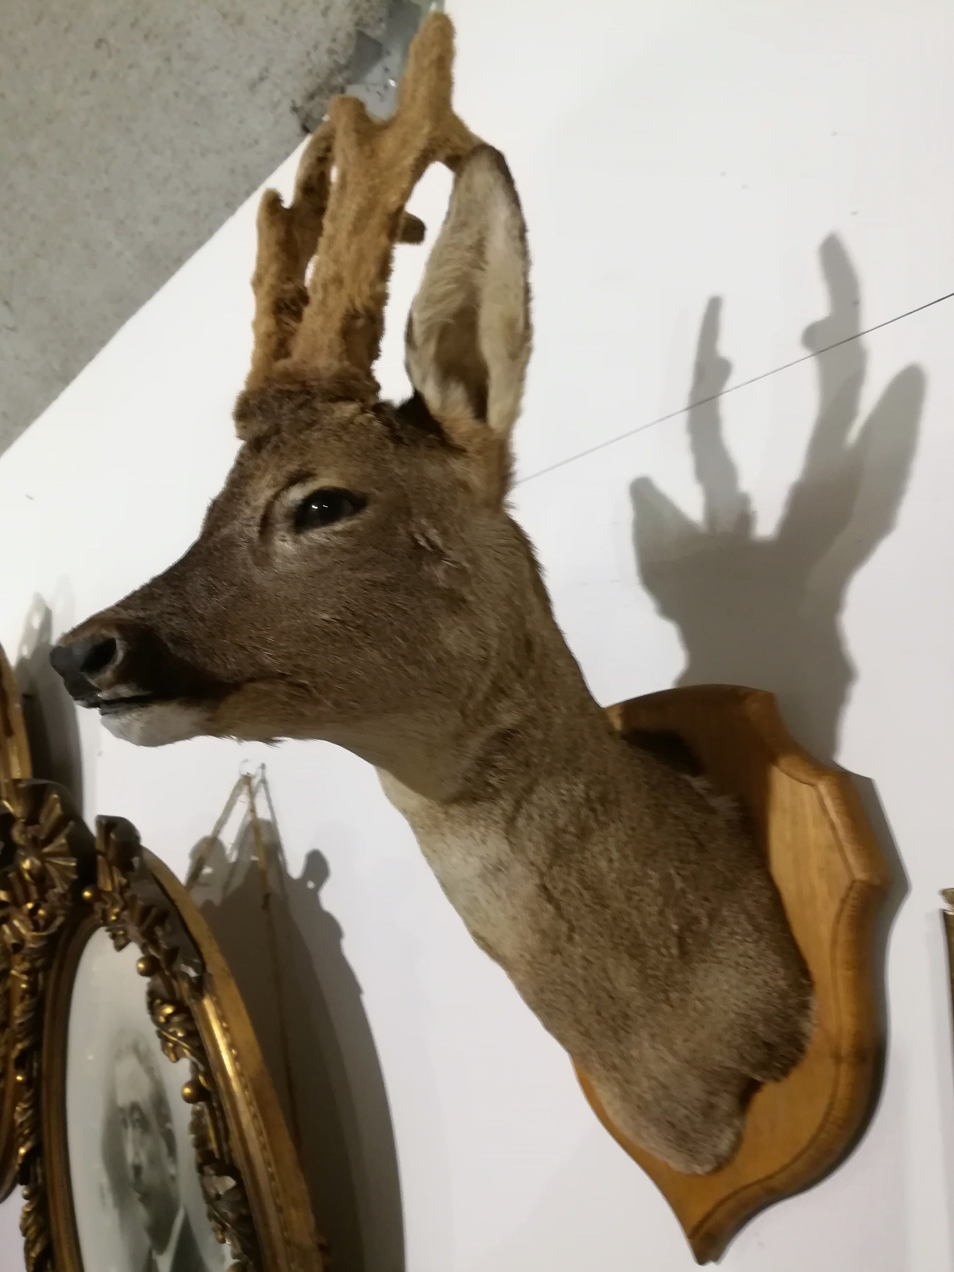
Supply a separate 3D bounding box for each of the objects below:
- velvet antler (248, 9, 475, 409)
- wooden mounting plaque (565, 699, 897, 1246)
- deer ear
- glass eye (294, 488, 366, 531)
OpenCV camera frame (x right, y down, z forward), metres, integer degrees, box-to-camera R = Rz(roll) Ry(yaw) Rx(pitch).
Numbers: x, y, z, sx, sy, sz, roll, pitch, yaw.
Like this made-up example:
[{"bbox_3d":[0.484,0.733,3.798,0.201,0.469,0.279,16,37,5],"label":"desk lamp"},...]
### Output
[{"bbox_3d":[-0.047,-0.190,0.458,0.106,0.213,0.102,16,-22,-40],"label":"velvet antler"},{"bbox_3d":[0.120,0.172,0.519,0.021,0.303,0.210,16,-22,-40],"label":"wooden mounting plaque"},{"bbox_3d":[-0.003,-0.142,0.406,0.052,0.122,0.038,5,11,3],"label":"deer ear"},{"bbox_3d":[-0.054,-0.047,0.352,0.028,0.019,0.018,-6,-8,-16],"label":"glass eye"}]

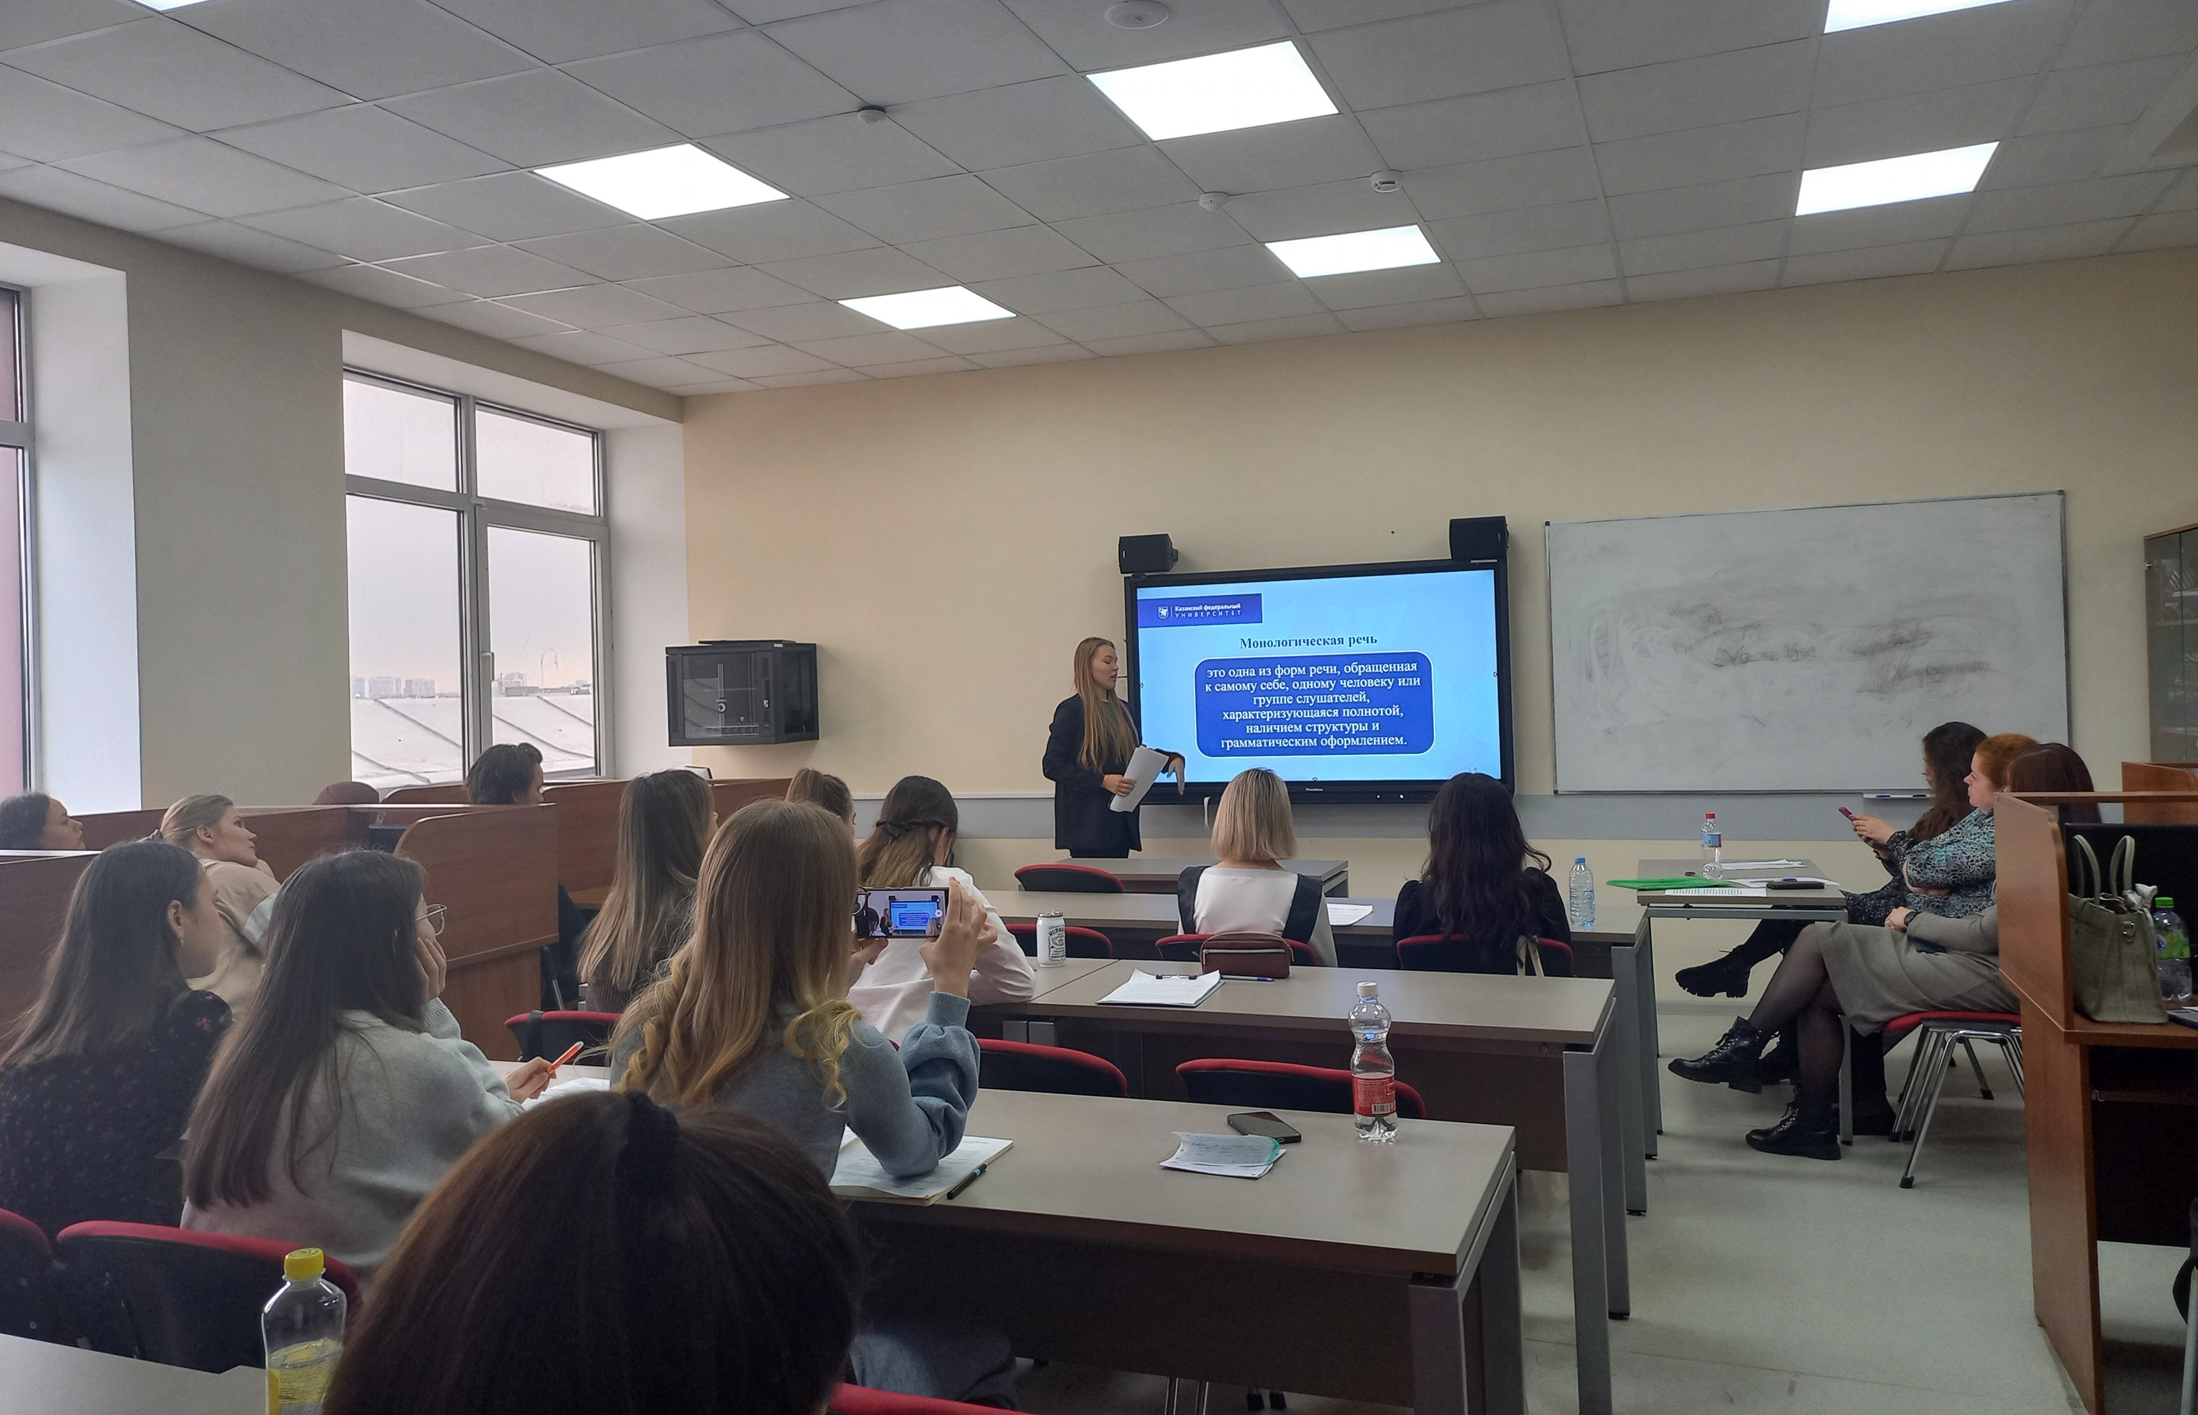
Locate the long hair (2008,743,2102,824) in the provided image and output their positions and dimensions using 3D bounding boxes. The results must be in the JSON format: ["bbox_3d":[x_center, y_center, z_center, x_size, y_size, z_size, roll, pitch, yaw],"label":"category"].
[{"bbox_3d":[2.680,0.285,4.456,0.260,0.420,0.220,-2,0,22],"label":"long hair"}]

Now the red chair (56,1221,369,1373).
[{"bbox_3d":[-0.950,1.043,2.110,0.500,0.820,0.550,-2,0,22],"label":"red chair"}]

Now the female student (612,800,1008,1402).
[{"bbox_3d":[-0.360,0.784,2.087,0.500,1.310,0.750,-2,0,18],"label":"female student"}]

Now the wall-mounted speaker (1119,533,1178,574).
[{"bbox_3d":[0.232,-0.725,7.516,0.250,0.175,0.160,-2,0,18],"label":"wall-mounted speaker"}]

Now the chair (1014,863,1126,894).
[{"bbox_3d":[-0.017,0.994,6.122,0.520,0.820,0.560,-2,0,21],"label":"chair"}]

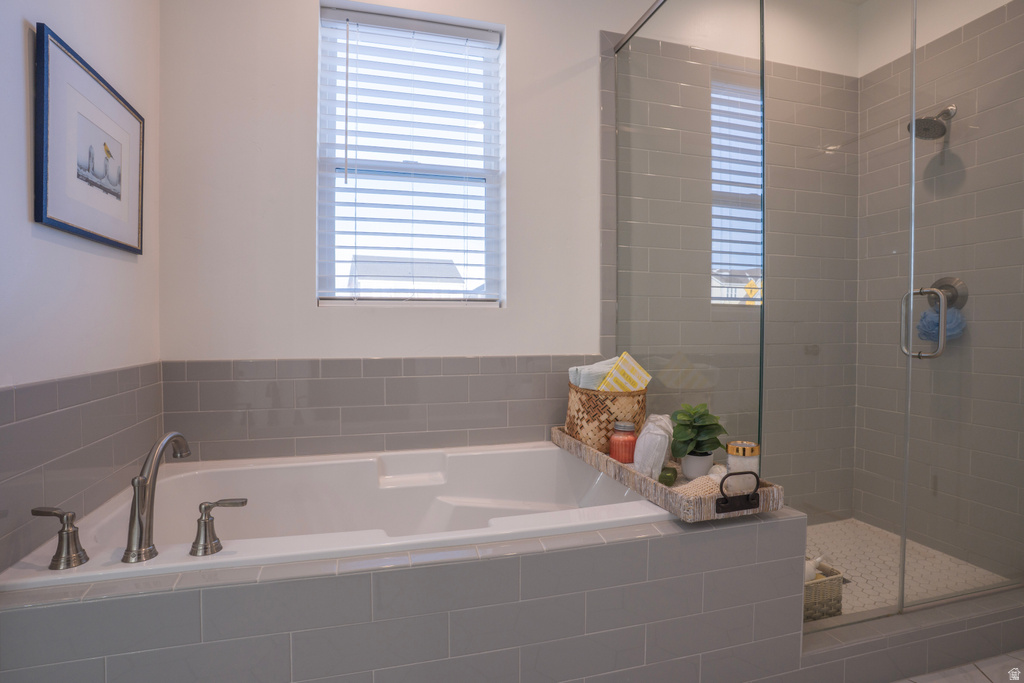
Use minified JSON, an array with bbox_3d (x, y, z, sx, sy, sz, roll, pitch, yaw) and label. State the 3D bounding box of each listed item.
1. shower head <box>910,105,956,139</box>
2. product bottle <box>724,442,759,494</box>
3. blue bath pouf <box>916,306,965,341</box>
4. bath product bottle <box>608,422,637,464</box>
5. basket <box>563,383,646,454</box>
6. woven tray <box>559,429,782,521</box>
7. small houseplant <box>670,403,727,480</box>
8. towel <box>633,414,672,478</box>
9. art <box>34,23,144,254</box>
[{"bbox_3d":[1.694,-0.879,1.935,0.210,0.165,0.125,0,2,-15],"label":"shower head"},{"bbox_3d":[0.626,0.341,1.318,0.088,0.124,0.088,0,2,-17],"label":"product bottle"},{"bbox_3d":[1.723,-0.070,1.944,0.145,0.138,0.145,0,2,-15],"label":"blue bath pouf"},{"bbox_3d":[0.370,0.335,1.609,0.089,0.122,0.089,0,1,0],"label":"bath product bottle"},{"bbox_3d":[0.349,0.279,1.819,0.255,0.224,0.255,0,2,-17],"label":"basket"},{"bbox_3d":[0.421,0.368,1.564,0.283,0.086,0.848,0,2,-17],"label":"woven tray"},{"bbox_3d":[0.554,0.292,1.441,0.155,0.212,0.155,0,2,-17],"label":"small houseplant"},{"bbox_3d":[0.434,0.314,1.486,0.080,0.170,0.110,0,2,-17],"label":"towel"},{"bbox_3d":[-1.045,-0.461,1.225,0.020,0.412,0.442,0,2,-15],"label":"art"}]

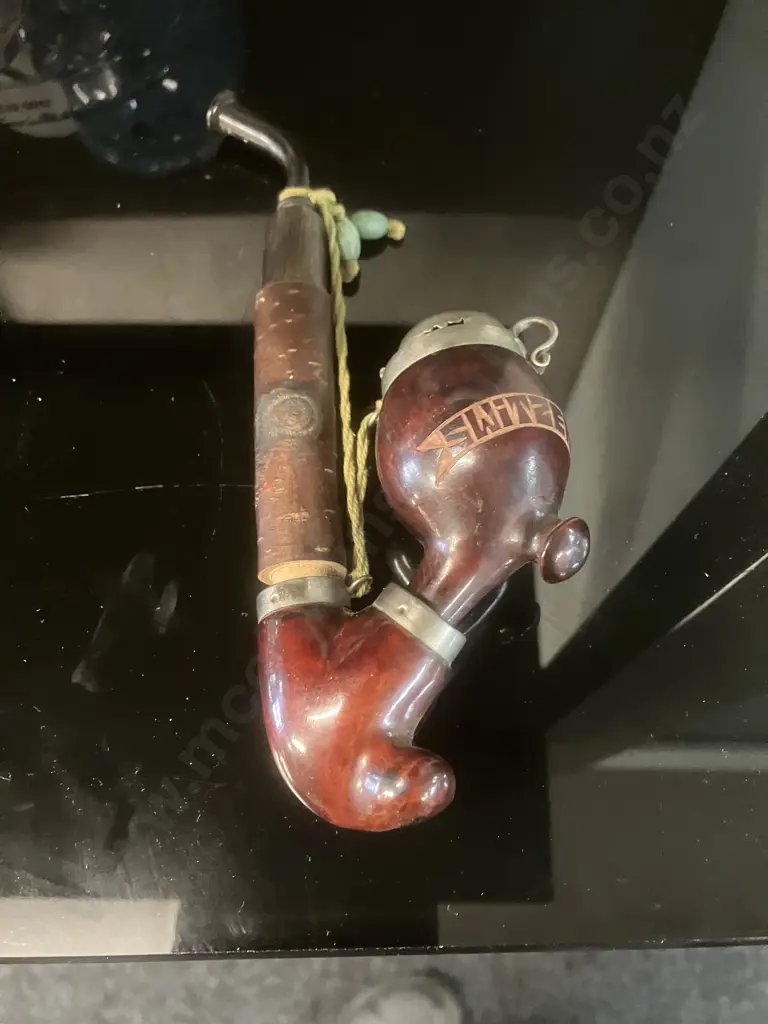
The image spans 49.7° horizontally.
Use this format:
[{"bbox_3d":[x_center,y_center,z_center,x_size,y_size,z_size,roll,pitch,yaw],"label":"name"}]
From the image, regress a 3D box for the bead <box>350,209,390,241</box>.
[{"bbox_3d":[-0.005,-0.099,0.285,0.014,0.010,0.010,8,66,-5],"label":"bead"}]

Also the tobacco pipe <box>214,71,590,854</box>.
[{"bbox_3d":[-0.003,-0.040,0.232,0.103,0.051,0.241,-7,69,7],"label":"tobacco pipe"}]

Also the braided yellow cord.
[{"bbox_3d":[-0.014,-0.042,0.242,0.025,0.018,0.141,-6,70,-2],"label":"braided yellow cord"}]

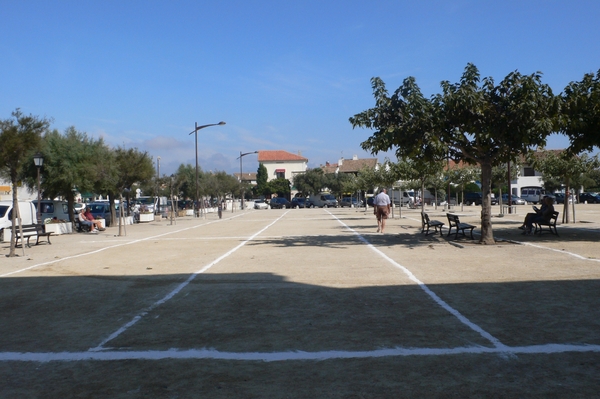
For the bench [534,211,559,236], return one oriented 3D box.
[{"bbox_3d":[8.481,0.846,18.348,0.670,0.800,1.650,-1,0,18],"label":"bench"}]

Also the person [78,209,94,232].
[{"bbox_3d":[-10.382,1.052,26.197,0.850,1.180,0.500,-1,0,13],"label":"person"}]

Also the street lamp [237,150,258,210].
[{"bbox_3d":[-7.102,-2.585,72.500,2.950,8.000,0.400,-1,0,0],"label":"street lamp"}]

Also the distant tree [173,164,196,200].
[{"bbox_3d":[-10.976,-0.892,51.488,2.900,4.850,2.900,-1,0,0],"label":"distant tree"}]

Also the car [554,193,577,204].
[{"bbox_3d":[32.246,-0.049,64.997,1.750,1.430,4.100,-1,0,-12],"label":"car"}]

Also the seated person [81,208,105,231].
[{"bbox_3d":[-10.341,1.028,26.947,0.900,1.220,0.520,-1,0,13],"label":"seated person"}]

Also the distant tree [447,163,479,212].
[{"bbox_3d":[13.373,-0.916,43.991,2.700,3.850,2.700,-1,0,0],"label":"distant tree"}]

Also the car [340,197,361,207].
[{"bbox_3d":[7.178,0.329,75.000,1.700,1.450,4.100,-1,0,-24],"label":"car"}]

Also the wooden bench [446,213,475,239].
[{"bbox_3d":[5.441,0.917,18.198,0.670,0.800,1.650,-1,0,7],"label":"wooden bench"}]

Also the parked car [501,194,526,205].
[{"bbox_3d":[28.283,0.027,71.600,1.740,1.440,4.050,-1,0,-40],"label":"parked car"}]

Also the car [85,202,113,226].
[{"bbox_3d":[-13.685,1.025,37.400,1.750,1.640,4.200,-1,0,8],"label":"car"}]

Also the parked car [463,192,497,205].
[{"bbox_3d":[24.428,-0.054,72.200,4.250,1.680,1.800,-1,0,35],"label":"parked car"}]

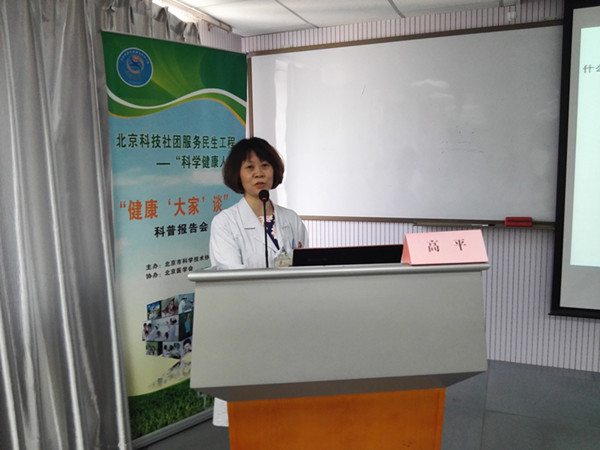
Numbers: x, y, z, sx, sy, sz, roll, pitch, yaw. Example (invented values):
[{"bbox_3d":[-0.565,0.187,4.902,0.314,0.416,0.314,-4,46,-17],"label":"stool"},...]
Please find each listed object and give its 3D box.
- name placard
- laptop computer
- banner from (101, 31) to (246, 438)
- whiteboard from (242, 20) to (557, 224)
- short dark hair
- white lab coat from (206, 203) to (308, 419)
[{"bbox_3d":[0.415,0.060,1.443,0.222,0.092,0.066,-2,7,-9],"label":"name placard"},{"bbox_3d":[0.128,0.153,1.660,0.350,0.210,0.250,-3,7,-12],"label":"laptop computer"},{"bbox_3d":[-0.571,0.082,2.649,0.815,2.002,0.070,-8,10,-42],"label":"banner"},{"bbox_3d":[0.702,-0.660,3.572,2.350,1.294,0.045,2,8,21],"label":"whiteboard"},{"bbox_3d":[-0.183,-0.234,1.980,0.230,0.226,0.220,-3,7,-14],"label":"short dark hair"},{"bbox_3d":[-0.166,0.332,1.974,0.410,0.894,0.290,-3,7,-18],"label":"white lab coat"}]

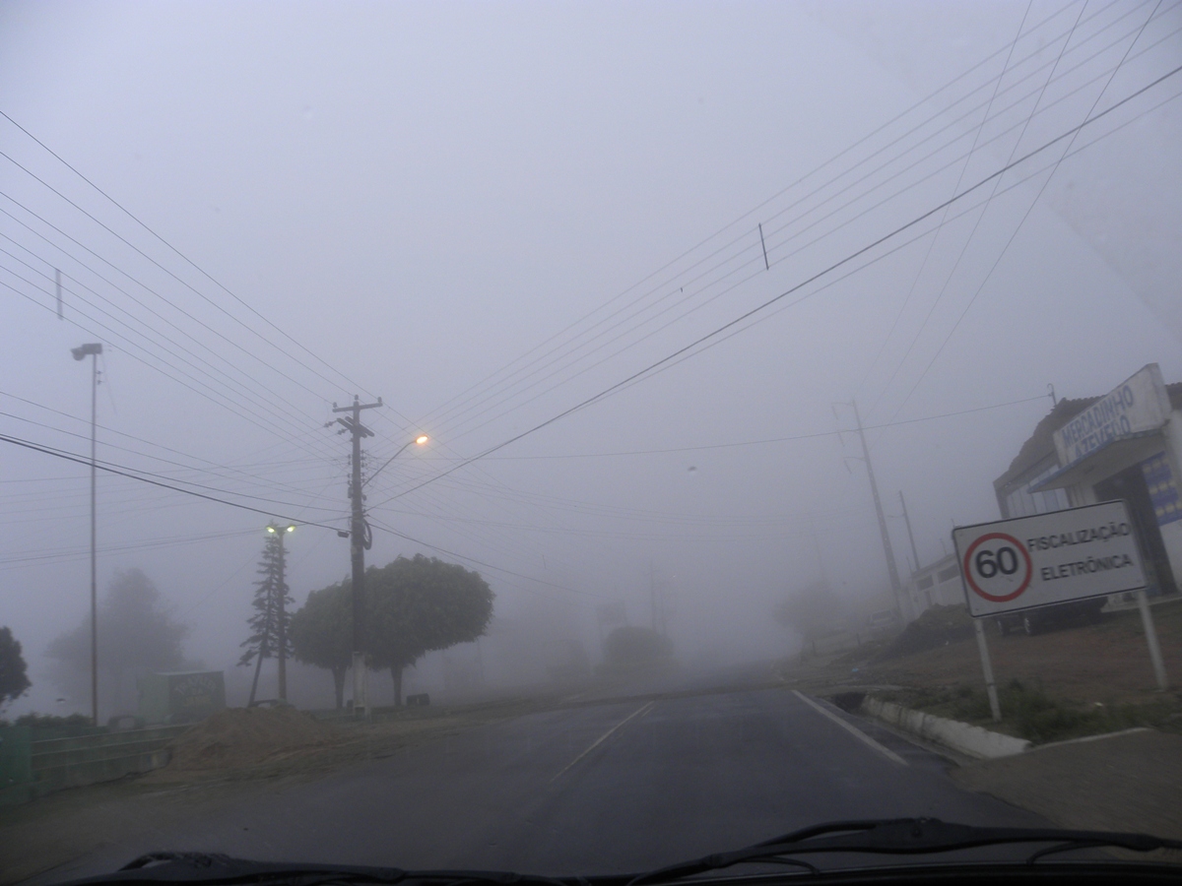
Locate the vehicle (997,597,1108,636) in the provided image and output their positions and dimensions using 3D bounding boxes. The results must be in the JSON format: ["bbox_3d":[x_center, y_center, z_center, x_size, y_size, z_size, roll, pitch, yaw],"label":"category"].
[{"bbox_3d":[11.821,4.270,23.180,1.600,1.450,3.850,-9,-15,9],"label":"vehicle"}]

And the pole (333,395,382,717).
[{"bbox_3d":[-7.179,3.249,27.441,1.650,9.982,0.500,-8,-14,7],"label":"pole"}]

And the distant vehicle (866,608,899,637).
[{"bbox_3d":[16.361,10.238,50.302,1.720,1.500,4.200,-9,-15,11],"label":"distant vehicle"}]

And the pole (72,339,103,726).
[{"bbox_3d":[-16.955,2.806,30.064,1.000,13.228,0.400,2,-17,-29],"label":"pole"}]

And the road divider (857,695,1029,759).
[{"bbox_3d":[3.941,3.305,10.677,0.250,0.230,7.000,-8,-14,7],"label":"road divider"}]

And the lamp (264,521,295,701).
[{"bbox_3d":[-12.007,6.617,34.543,1.250,7.010,0.400,-1,-15,-19],"label":"lamp"}]

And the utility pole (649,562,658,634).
[{"bbox_3d":[6.130,16.195,86.438,1.300,9.225,0.350,-8,-14,7],"label":"utility pole"}]

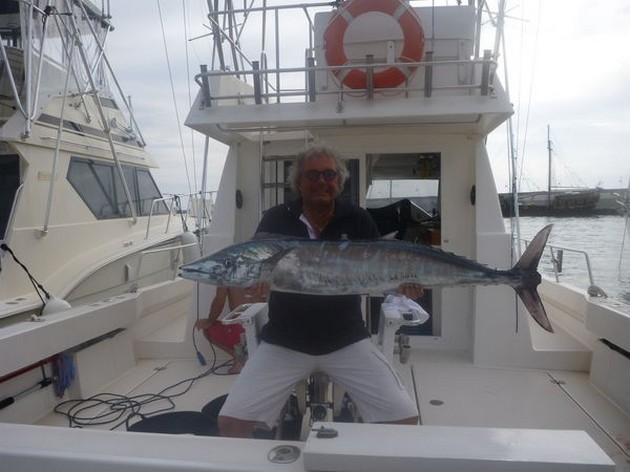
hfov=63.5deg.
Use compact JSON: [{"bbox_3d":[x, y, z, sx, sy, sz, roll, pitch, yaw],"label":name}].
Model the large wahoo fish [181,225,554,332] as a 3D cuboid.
[{"bbox_3d":[0.190,0.155,1.850,1.360,0.380,0.170,0,3,0],"label":"large wahoo fish"}]

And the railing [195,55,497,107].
[{"bbox_3d":[0.175,-1.130,3.720,2.170,0.320,0.150,-1,4,8],"label":"railing"}]

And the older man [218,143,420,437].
[{"bbox_3d":[0.020,0.460,2.100,0.800,1.670,0.540,-1,3,2],"label":"older man"}]

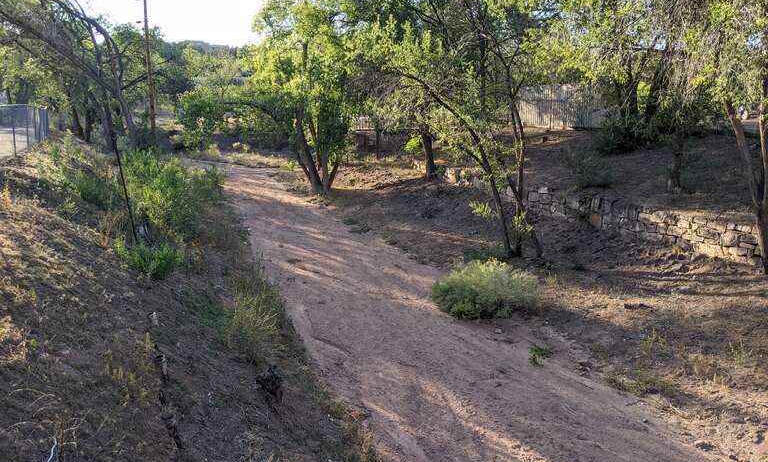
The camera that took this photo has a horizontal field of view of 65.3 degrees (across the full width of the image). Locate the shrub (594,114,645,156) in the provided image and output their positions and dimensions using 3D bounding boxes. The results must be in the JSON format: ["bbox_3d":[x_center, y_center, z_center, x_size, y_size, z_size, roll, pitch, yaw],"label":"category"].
[{"bbox_3d":[7.739,-3.158,19.600,1.600,1.350,1.500,4,11,21],"label":"shrub"}]

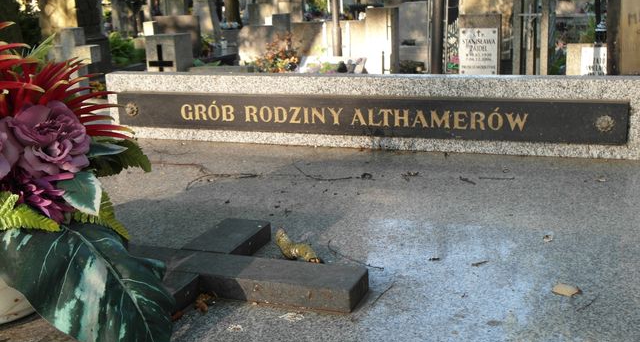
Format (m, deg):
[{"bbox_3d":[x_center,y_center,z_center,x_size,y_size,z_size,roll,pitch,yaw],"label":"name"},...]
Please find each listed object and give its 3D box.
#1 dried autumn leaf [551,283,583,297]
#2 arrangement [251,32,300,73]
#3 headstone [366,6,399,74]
[{"bbox_3d":[0.372,0.180,1.168,0.035,0.009,0.026,10,19,40],"label":"dried autumn leaf"},{"bbox_3d":[-0.315,-0.844,5.639,0.290,0.320,0.250,3,15,21],"label":"arrangement"},{"bbox_3d":[0.502,-0.979,6.071,0.210,0.580,0.200,3,15,21],"label":"headstone"}]

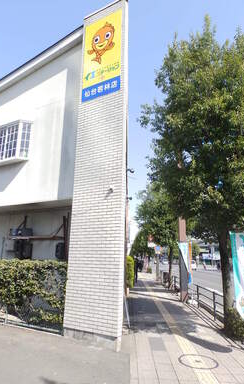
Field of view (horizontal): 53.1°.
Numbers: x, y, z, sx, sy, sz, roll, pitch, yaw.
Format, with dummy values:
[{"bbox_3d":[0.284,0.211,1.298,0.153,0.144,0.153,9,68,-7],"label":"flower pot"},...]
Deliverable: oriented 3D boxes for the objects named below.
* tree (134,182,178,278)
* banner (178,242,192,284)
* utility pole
[{"bbox_3d":[2.472,2.290,14.159,3.500,6.200,3.500,1,-14,2],"label":"tree"},{"bbox_3d":[2.609,2.890,9.901,0.567,1.658,0.100,1,-14,2],"label":"banner"},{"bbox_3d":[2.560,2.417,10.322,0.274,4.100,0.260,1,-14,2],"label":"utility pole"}]

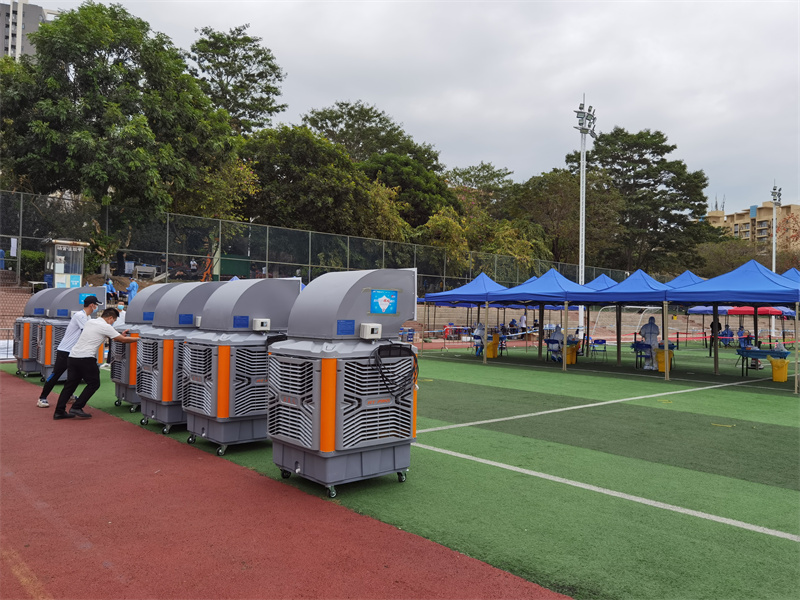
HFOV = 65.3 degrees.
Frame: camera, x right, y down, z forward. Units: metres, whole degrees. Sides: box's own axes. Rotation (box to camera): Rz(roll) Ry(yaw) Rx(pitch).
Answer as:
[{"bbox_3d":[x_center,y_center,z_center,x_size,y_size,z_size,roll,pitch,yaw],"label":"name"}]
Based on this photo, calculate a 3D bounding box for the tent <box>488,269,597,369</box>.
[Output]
[{"bbox_3d":[4.957,0.535,20.248,3.000,3.130,3.000,2,-1,-42],"label":"tent"}]

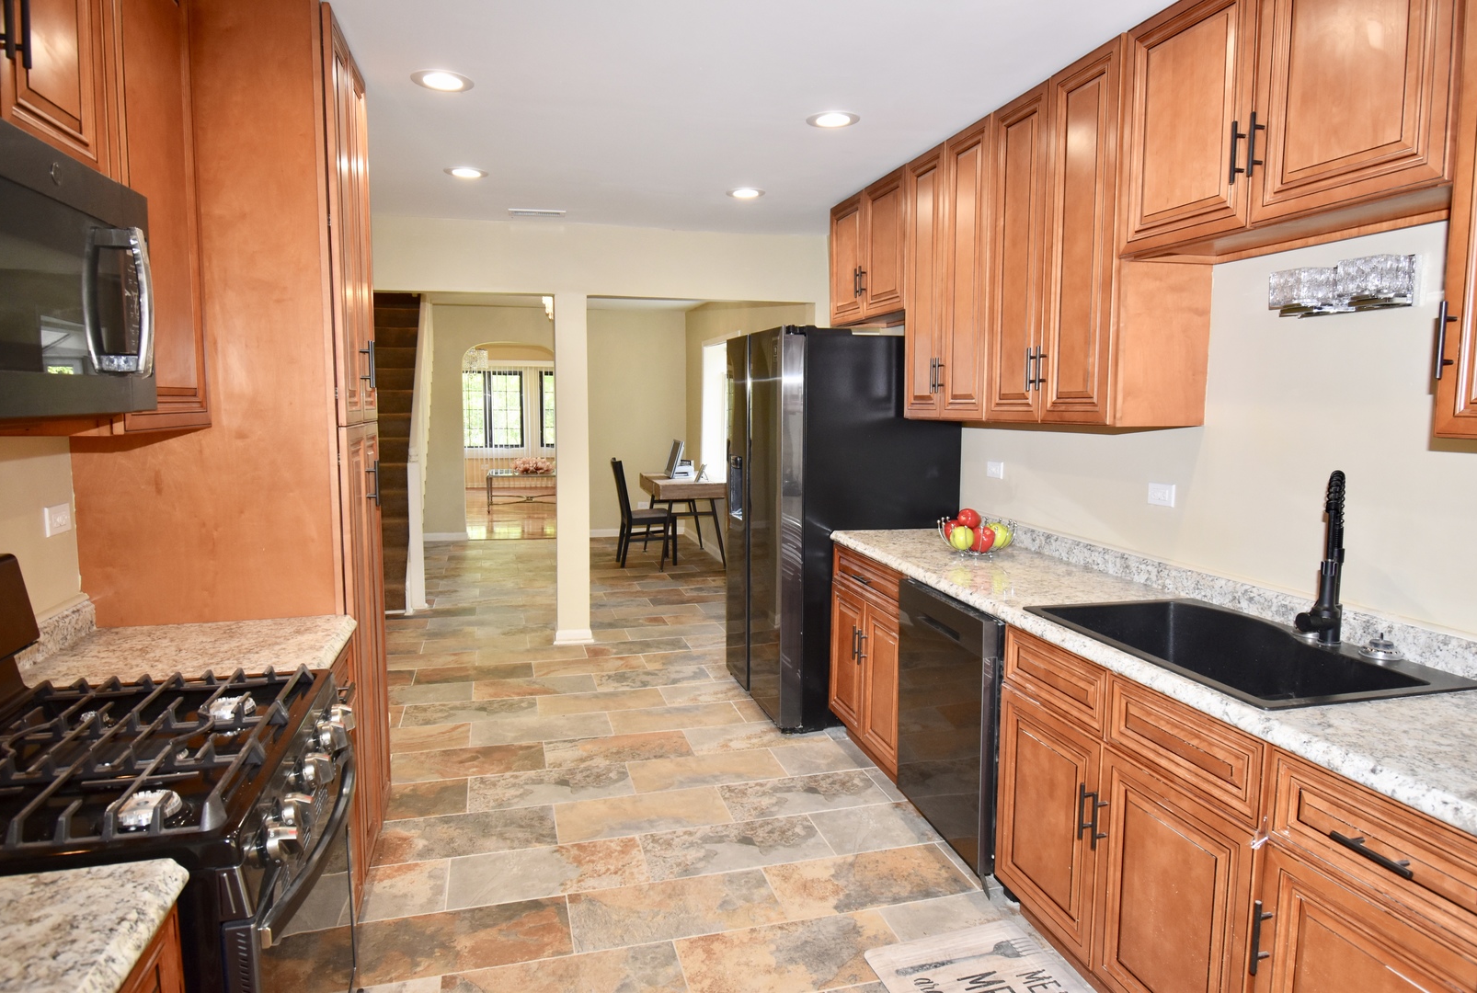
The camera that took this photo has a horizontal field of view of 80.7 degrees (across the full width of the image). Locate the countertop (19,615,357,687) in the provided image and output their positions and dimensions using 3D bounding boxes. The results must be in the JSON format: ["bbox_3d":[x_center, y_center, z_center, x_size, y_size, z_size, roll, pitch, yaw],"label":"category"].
[{"bbox_3d":[-1.261,0.374,2.032,0.640,0.042,0.510,-2,6,-15],"label":"countertop"}]

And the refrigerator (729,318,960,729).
[{"bbox_3d":[0.467,0.125,4.312,0.850,1.800,0.850,-2,6,-17],"label":"refrigerator"}]

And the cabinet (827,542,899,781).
[{"bbox_3d":[0.795,0.668,3.613,0.604,0.868,0.695,-2,6,-15],"label":"cabinet"}]

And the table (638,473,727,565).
[{"bbox_3d":[-0.534,0.223,8.260,0.630,0.770,1.080,-2,6,-15],"label":"table"}]

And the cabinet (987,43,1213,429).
[{"bbox_3d":[1.124,-0.771,2.787,0.325,1.065,0.673,-2,6,-15],"label":"cabinet"}]

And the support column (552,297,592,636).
[{"bbox_3d":[-1.036,-0.149,5.382,0.235,2.118,0.220,-2,6,-15],"label":"support column"}]

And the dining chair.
[{"bbox_3d":[-0.891,0.137,8.074,0.580,0.980,0.440,-2,6,-15],"label":"dining chair"}]

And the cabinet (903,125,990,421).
[{"bbox_3d":[0.956,-0.839,3.428,0.325,1.065,0.661,-2,6,-15],"label":"cabinet"}]

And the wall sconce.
[{"bbox_3d":[1.436,-0.503,2.082,0.090,0.118,0.325,-2,6,-15],"label":"wall sconce"}]

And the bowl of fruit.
[{"bbox_3d":[0.894,0.132,3.262,0.280,0.180,0.280,0,6,0],"label":"bowl of fruit"}]

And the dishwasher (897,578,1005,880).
[{"bbox_3d":[0.943,0.729,2.990,0.593,0.818,0.594,-2,6,-15],"label":"dishwasher"}]

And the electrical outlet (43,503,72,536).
[{"bbox_3d":[-1.622,0.055,2.076,0.010,0.070,0.118,-2,6,-15],"label":"electrical outlet"}]

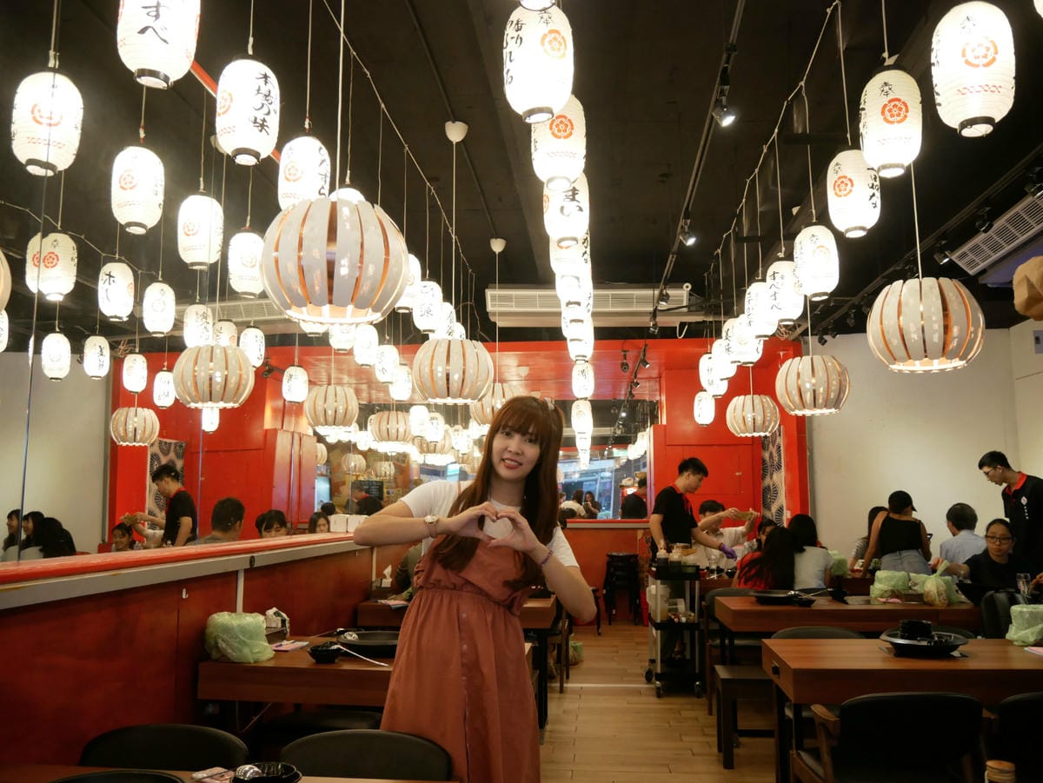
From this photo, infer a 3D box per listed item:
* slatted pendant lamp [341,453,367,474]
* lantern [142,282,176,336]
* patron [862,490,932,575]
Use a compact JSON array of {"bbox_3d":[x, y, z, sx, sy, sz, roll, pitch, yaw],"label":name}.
[{"bbox_3d":[-3.278,1.405,16.354,0.490,0.380,0.490,1,-8,-11],"label":"slatted pendant lamp"},{"bbox_3d":[-2.691,-0.614,6.278,0.220,0.400,0.220,-1,-8,5],"label":"lantern"},{"bbox_3d":[3.176,1.572,7.000,0.550,1.460,0.550,-2,-9,13],"label":"patron"}]

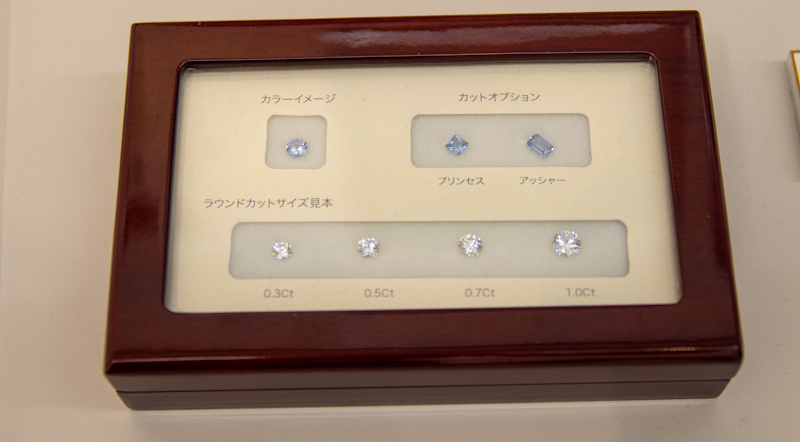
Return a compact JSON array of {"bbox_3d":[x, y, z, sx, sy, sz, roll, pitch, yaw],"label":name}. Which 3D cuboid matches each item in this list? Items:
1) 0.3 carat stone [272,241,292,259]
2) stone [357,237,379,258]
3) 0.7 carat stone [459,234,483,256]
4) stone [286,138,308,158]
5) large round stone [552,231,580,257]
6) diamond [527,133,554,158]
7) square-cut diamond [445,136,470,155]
[{"bbox_3d":[-0.028,0.007,0.333,0.004,0.003,0.004,-1,64,1],"label":"0.3 carat stone"},{"bbox_3d":[-0.007,0.006,0.333,0.005,0.003,0.005,-1,64,1],"label":"stone"},{"bbox_3d":[0.017,0.006,0.333,0.006,0.003,0.006,-1,64,1],"label":"0.7 carat stone"},{"bbox_3d":[-0.025,-0.017,0.345,0.005,0.003,0.005,-1,64,1],"label":"stone"},{"bbox_3d":[0.039,0.006,0.332,0.006,0.004,0.006,-1,64,1],"label":"large round stone"},{"bbox_3d":[0.034,-0.018,0.344,0.004,0.003,0.006,-42,70,-17],"label":"diamond"},{"bbox_3d":[0.014,-0.018,0.344,0.004,0.003,0.004,38,70,18],"label":"square-cut diamond"}]

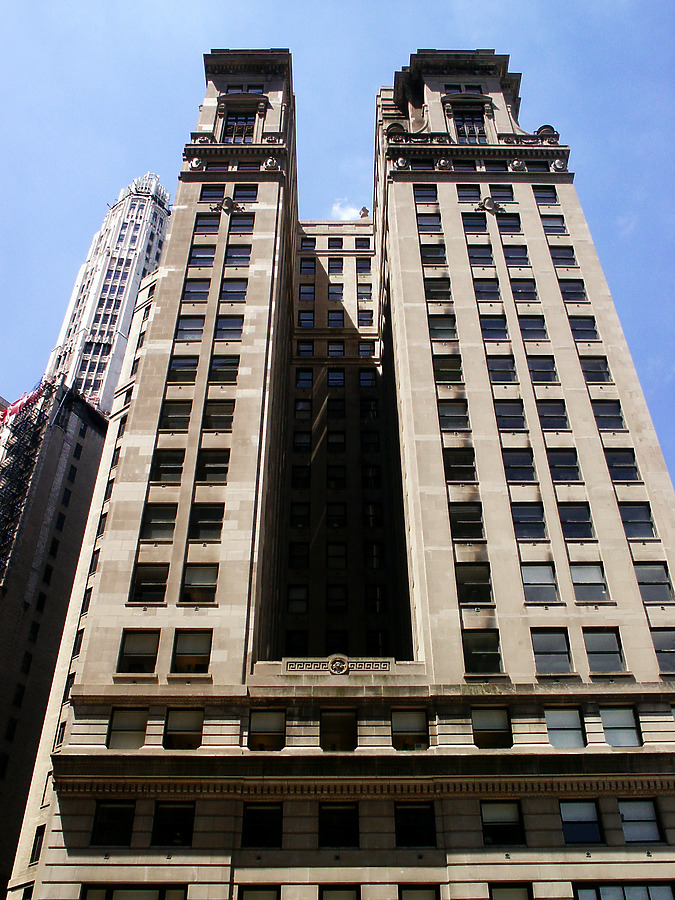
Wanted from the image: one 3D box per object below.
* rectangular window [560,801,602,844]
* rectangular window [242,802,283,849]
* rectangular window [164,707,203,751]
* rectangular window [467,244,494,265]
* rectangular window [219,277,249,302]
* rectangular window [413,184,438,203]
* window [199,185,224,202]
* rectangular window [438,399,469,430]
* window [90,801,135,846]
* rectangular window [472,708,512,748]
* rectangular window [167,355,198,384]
[{"bbox_3d":[9.138,13.983,34.082,1.448,1.611,0.200,0,-42,0],"label":"rectangular window"},{"bbox_3d":[-2.829,14.248,34.528,1.534,1.711,0.200,0,-42,0],"label":"rectangular window"},{"bbox_3d":[-6.122,11.246,36.475,1.482,1.760,0.200,0,-42,0],"label":"rectangular window"},{"bbox_3d":[8.810,-11.795,55.644,1.499,2.064,0.250,0,-42,0],"label":"rectangular window"},{"bbox_3d":[-6.207,-9.554,54.858,1.492,2.109,0.200,0,-42,0],"label":"rectangular window"},{"bbox_3d":[6.183,-18.021,63.935,1.580,2.200,0.250,0,-42,0],"label":"rectangular window"},{"bbox_3d":[-8.500,-17.341,61.845,1.492,2.109,0.200,0,-42,0],"label":"window"},{"bbox_3d":[6.255,-1.838,48.845,1.621,2.201,0.200,0,-42,0],"label":"rectangular window"},{"bbox_3d":[-8.299,13.851,33.749,1.472,1.698,0.200,0,-42,0],"label":"window"},{"bbox_3d":[5.987,10.805,35.174,1.428,1.785,0.250,0,-42,0],"label":"rectangular window"},{"bbox_3d":[-8.440,-4.404,50.218,1.492,2.109,0.200,0,-42,0],"label":"rectangular window"}]

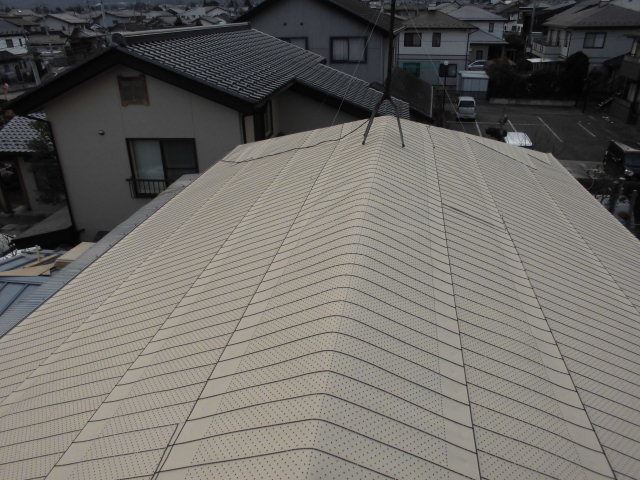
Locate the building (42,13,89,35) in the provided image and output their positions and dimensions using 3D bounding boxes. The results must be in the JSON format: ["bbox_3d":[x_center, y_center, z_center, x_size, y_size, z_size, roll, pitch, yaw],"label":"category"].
[{"bbox_3d":[-59.956,-49.149,113.516,8.500,7.600,6.600,4,26,9],"label":"building"}]

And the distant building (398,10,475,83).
[{"bbox_3d":[12.096,-20.450,51.816,8.350,7.650,6.800,4,26,9],"label":"distant building"}]

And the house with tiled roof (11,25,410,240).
[{"bbox_3d":[-1.984,-2.651,15.357,9.400,7.650,8.800,4,26,9],"label":"house with tiled roof"}]

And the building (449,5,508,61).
[{"bbox_3d":[22.688,-30.640,72.223,9.400,8.000,10.200,4,26,9],"label":"building"}]

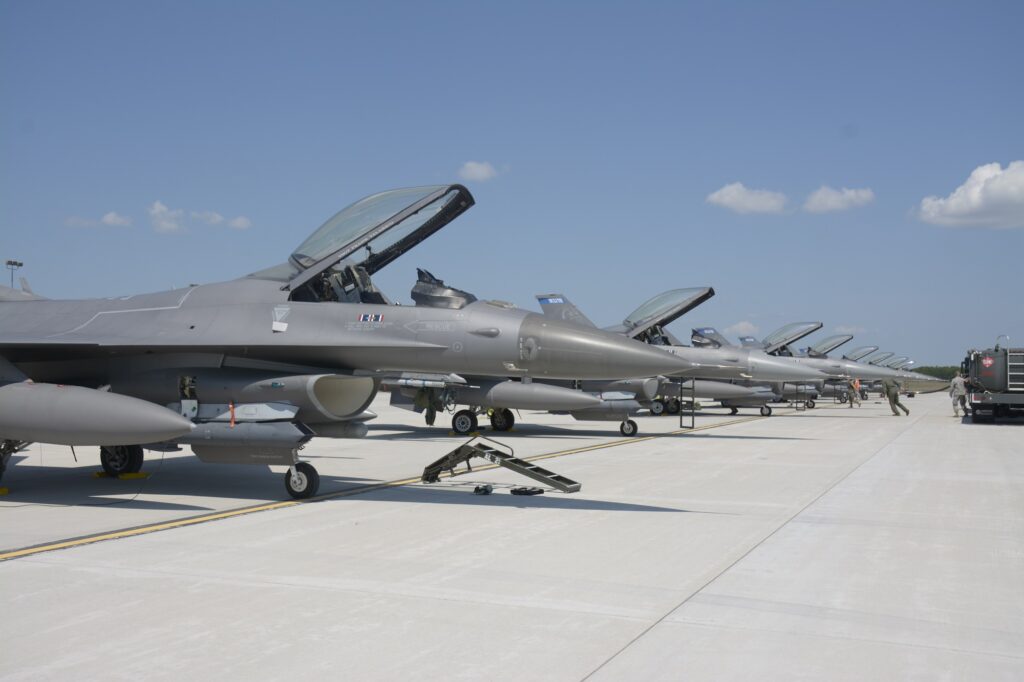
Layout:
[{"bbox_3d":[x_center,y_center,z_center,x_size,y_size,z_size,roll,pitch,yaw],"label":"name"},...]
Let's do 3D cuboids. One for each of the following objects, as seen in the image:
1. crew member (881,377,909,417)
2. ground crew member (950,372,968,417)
[{"bbox_3d":[15.284,2.218,40.900,0.680,1.550,0.950,2,-3,-40],"label":"crew member"},{"bbox_3d":[17.650,2.112,40.400,0.700,1.780,0.480,-1,-2,20],"label":"ground crew member"}]

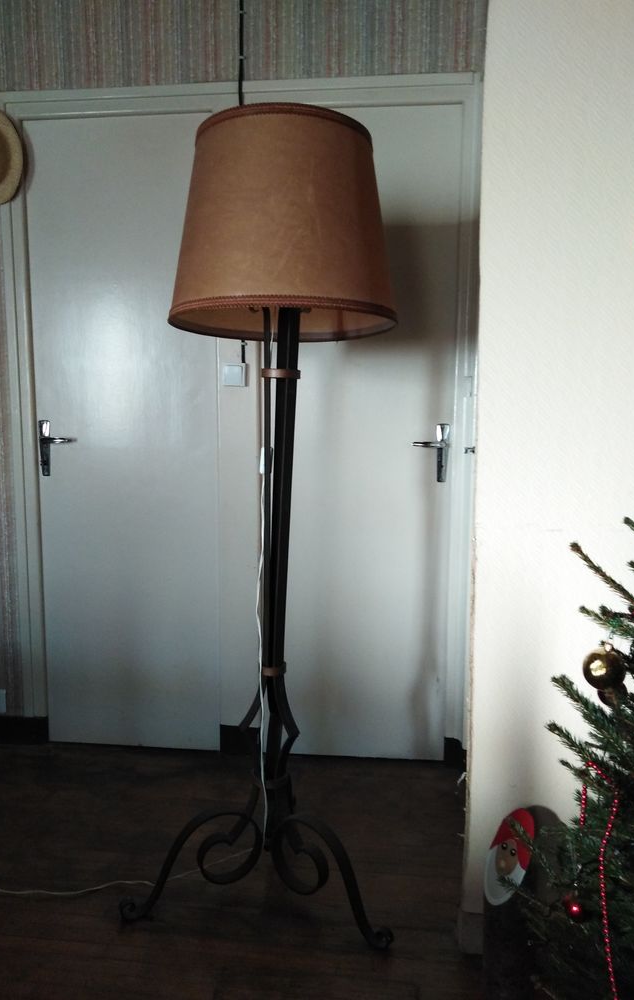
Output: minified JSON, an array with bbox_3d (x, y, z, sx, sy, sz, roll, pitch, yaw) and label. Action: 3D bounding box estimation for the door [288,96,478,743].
[{"bbox_3d":[0.132,-0.168,2.389,0.650,2.060,0.050,1,7,6],"label":"door"}]

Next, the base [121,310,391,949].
[{"bbox_3d":[-0.117,0.236,1.807,0.610,1.400,0.550,1,7,6],"label":"base"}]

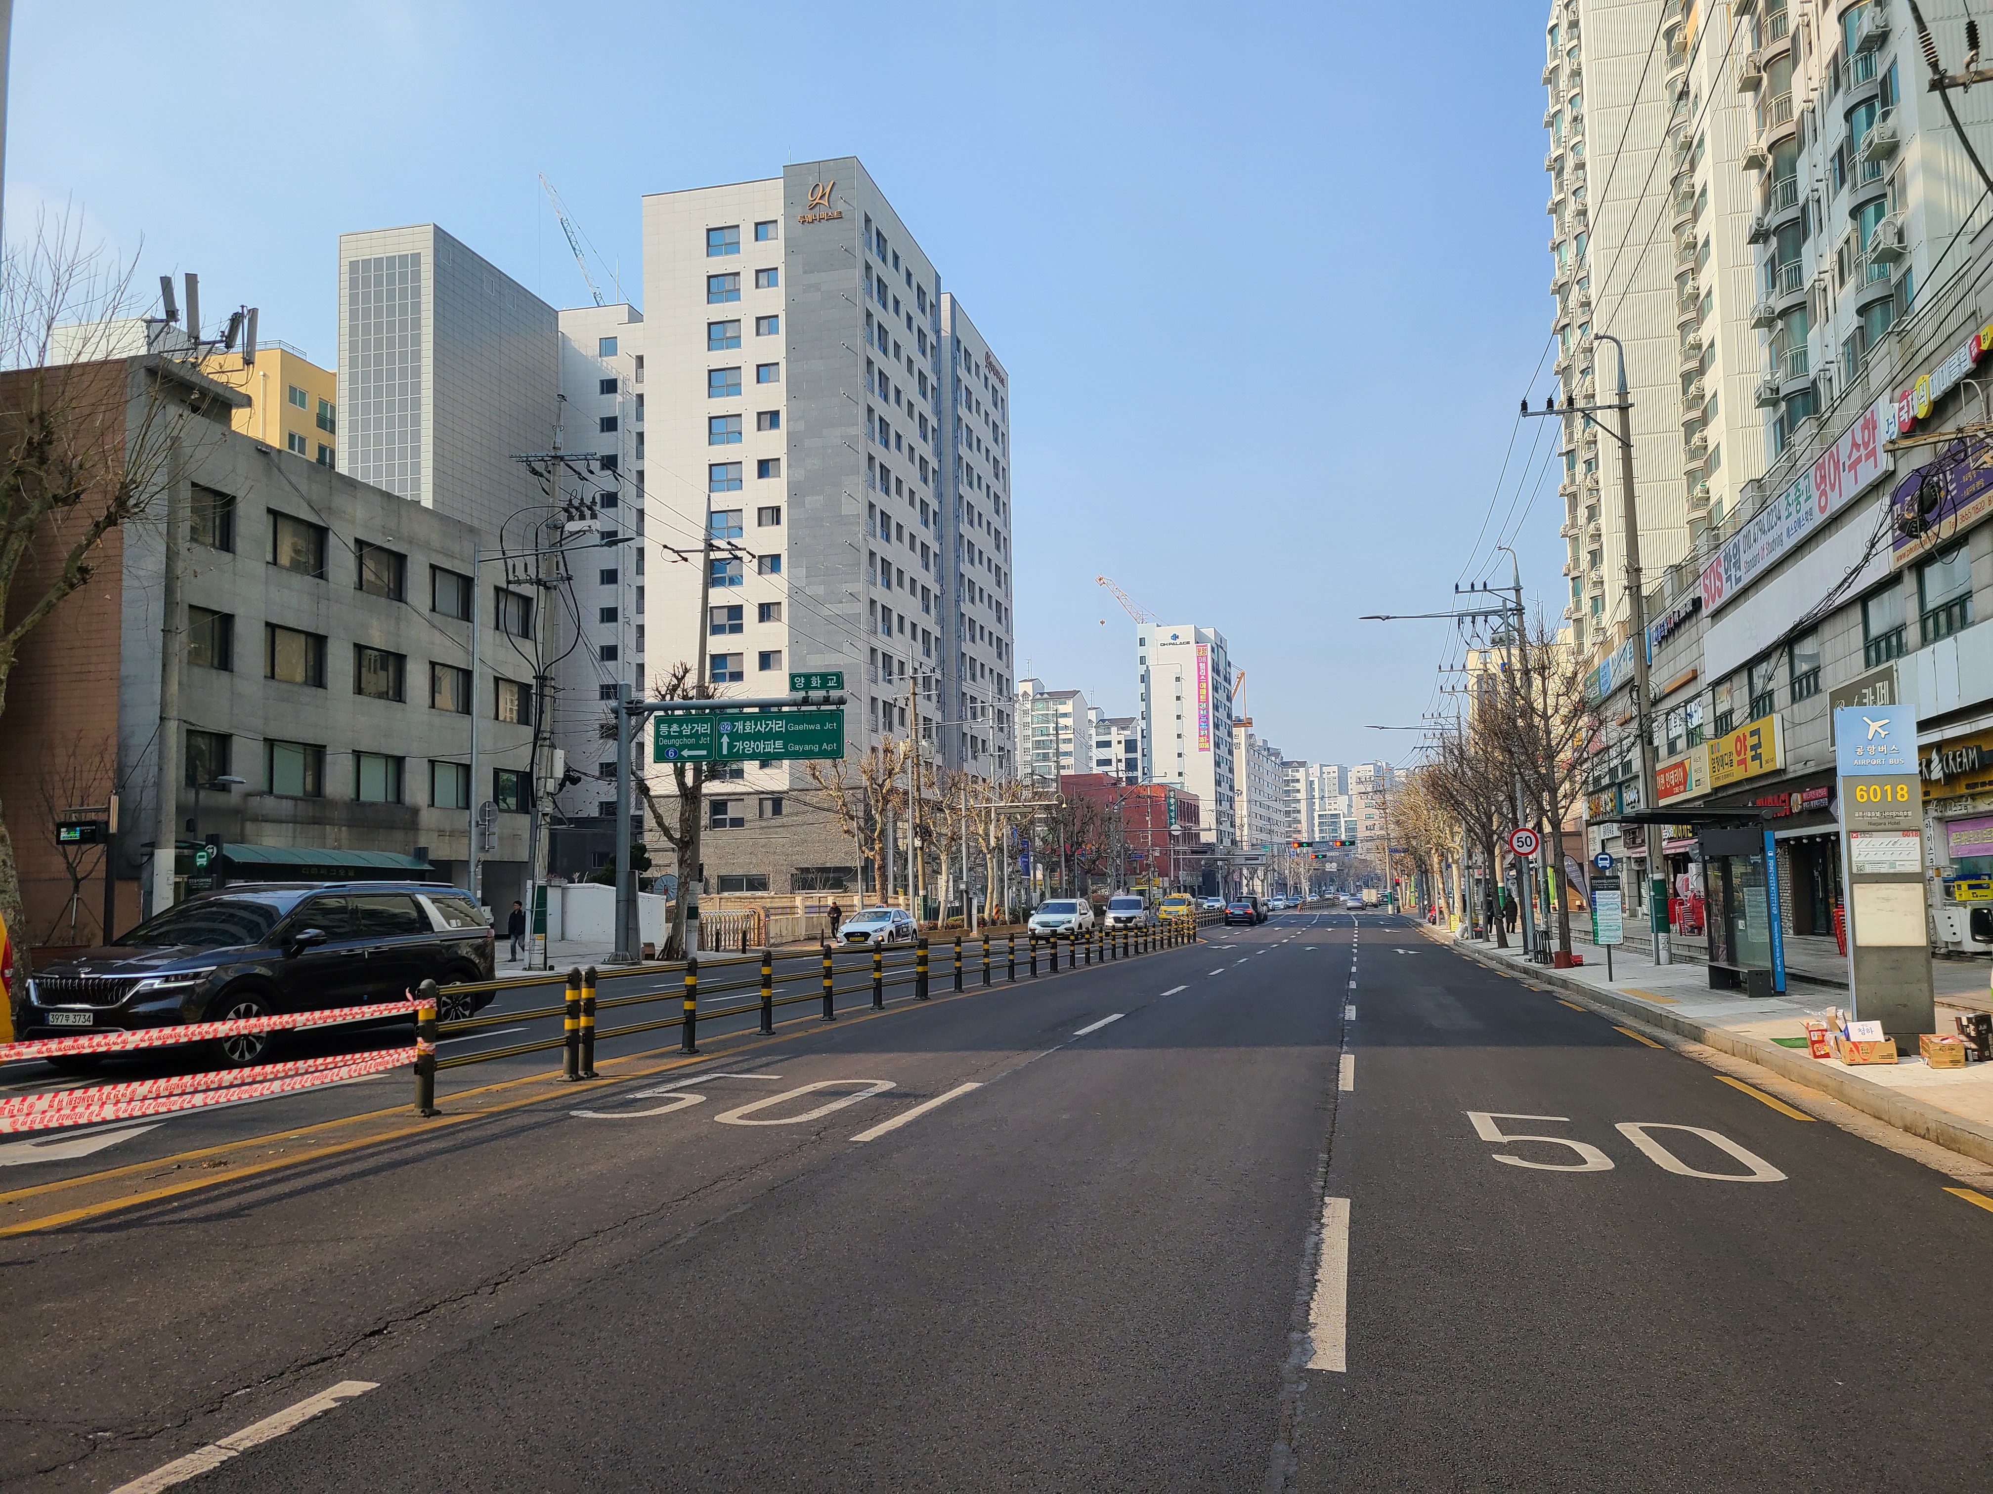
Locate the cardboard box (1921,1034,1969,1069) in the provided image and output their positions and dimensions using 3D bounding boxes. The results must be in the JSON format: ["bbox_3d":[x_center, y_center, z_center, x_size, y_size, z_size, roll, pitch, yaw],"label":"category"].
[{"bbox_3d":[8.040,2.610,12.740,0.235,0.205,0.420,-3,-6,19],"label":"cardboard box"}]

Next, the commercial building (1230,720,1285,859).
[{"bbox_3d":[58.542,18.296,359.440,11.000,34.839,75.000,-2,-6,15],"label":"commercial building"}]

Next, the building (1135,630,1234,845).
[{"bbox_3d":[30.017,4.199,237.623,11.000,43.700,20.000,-2,-6,18],"label":"building"}]

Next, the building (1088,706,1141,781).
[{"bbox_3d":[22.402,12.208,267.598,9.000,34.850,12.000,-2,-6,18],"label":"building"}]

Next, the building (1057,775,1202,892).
[{"bbox_3d":[16.223,12.367,181.325,13.000,15.300,23.000,-2,-6,18],"label":"building"}]

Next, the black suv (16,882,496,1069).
[{"bbox_3d":[-7.320,2.265,15.420,1.995,1.760,5.155,-2,-6,15],"label":"black suv"}]

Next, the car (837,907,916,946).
[{"bbox_3d":[-4.344,6.778,55.701,1.865,1.475,4.855,-2,-6,13],"label":"car"}]

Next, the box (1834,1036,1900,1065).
[{"bbox_3d":[8.127,2.840,13.999,0.460,0.240,0.280,-1,-6,8],"label":"box"}]

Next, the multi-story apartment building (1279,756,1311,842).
[{"bbox_3d":[80.192,22.935,413.553,12.000,36.989,16.000,-2,-6,15],"label":"multi-story apartment building"}]

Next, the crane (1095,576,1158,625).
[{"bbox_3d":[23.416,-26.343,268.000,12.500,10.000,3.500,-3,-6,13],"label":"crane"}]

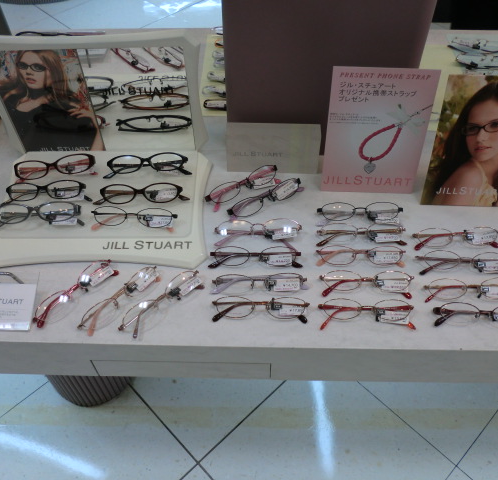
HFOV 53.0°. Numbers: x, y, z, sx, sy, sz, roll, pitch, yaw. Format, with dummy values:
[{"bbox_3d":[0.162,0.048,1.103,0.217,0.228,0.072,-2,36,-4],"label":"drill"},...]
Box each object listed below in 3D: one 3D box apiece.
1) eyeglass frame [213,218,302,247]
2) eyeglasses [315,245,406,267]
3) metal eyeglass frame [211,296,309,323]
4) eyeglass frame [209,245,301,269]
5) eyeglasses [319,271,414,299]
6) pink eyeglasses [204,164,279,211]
[{"bbox_3d":[0.014,-0.008,0.765,0.133,0.026,0.047,-2,73,-1],"label":"eyeglass frame"},{"bbox_3d":[0.166,0.025,0.734,0.132,0.026,0.034,0,73,1],"label":"eyeglasses"},{"bbox_3d":[0.017,0.095,0.678,0.133,0.026,0.034,1,73,1],"label":"metal eyeglass frame"},{"bbox_3d":[0.010,0.027,0.737,0.138,0.033,0.035,0,81,1],"label":"eyeglass frame"},{"bbox_3d":[0.165,0.064,0.707,0.131,0.033,0.043,0,81,1],"label":"eyeglasses"},{"bbox_3d":[-0.009,-0.087,0.813,0.135,0.029,0.032,-26,85,-19],"label":"pink eyeglasses"}]

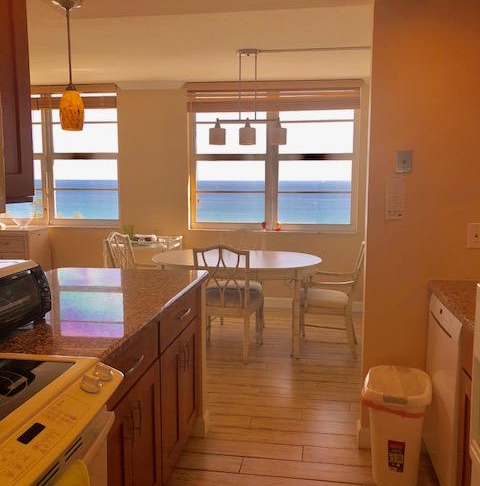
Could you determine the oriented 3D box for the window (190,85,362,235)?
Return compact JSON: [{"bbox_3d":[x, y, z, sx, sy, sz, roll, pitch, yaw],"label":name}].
[{"bbox_3d":[0.351,-0.923,5.639,1.850,1.620,0.120,1,7,9],"label":"window"}]

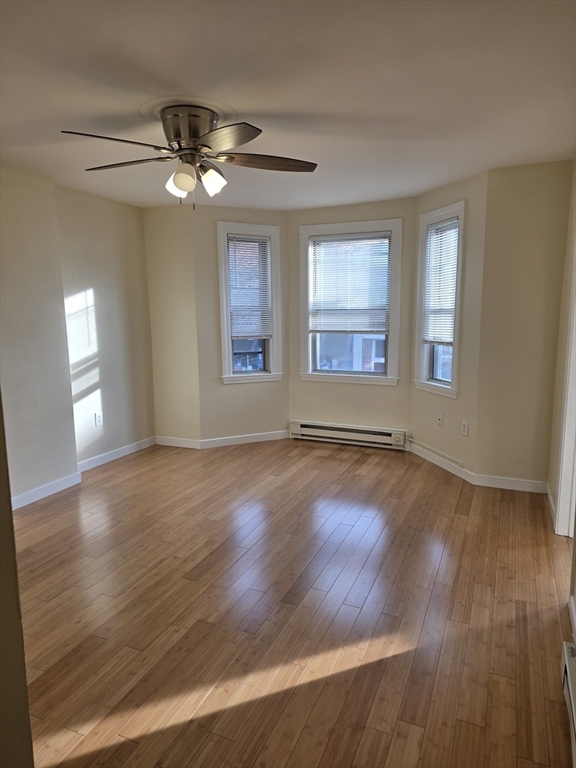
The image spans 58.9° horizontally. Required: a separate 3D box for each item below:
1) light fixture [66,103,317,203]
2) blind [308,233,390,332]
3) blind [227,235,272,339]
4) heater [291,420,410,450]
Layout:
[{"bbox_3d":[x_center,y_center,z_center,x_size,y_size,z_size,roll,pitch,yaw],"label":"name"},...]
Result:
[{"bbox_3d":[-0.543,-1.146,2.587,1.290,0.410,1.270,4,10,24],"label":"light fixture"},{"bbox_3d":[0.602,-0.983,5.062,0.830,0.964,0.040,4,10,24],"label":"blind"},{"bbox_3d":[-0.374,-0.968,5.157,0.436,1.014,0.040,-4,10,-24],"label":"blind"},{"bbox_3d":[0.601,0.521,5.255,1.235,0.182,0.070,4,10,24],"label":"heater"}]

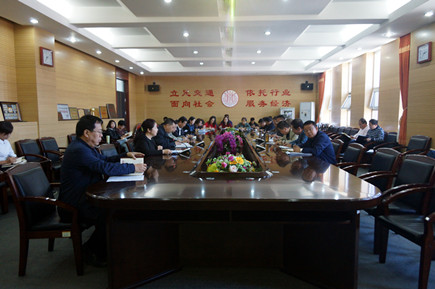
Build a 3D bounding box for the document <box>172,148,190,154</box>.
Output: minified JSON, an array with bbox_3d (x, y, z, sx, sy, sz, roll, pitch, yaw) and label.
[{"bbox_3d":[-0.558,0.105,4.973,0.290,0.040,0.270,0,5,2],"label":"document"}]

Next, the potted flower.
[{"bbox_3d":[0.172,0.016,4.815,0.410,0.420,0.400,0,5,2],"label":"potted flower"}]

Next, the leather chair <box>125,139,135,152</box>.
[{"bbox_3d":[-1.159,0.381,5.497,0.590,0.890,0.560,0,5,2],"label":"leather chair"}]

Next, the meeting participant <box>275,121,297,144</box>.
[{"bbox_3d":[1.474,0.149,6.338,0.700,1.240,0.500,0,5,2],"label":"meeting participant"}]

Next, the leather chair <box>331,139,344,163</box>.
[{"bbox_3d":[1.819,0.369,5.672,0.630,0.920,0.570,0,5,0],"label":"leather chair"}]

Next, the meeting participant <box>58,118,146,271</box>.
[{"bbox_3d":[-0.944,0.394,2.889,0.740,1.300,0.520,0,5,-3],"label":"meeting participant"}]

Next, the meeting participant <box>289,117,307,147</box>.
[{"bbox_3d":[1.467,0.199,5.609,0.700,1.270,0.500,0,5,2],"label":"meeting participant"}]

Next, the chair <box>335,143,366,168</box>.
[{"bbox_3d":[1.669,0.447,4.566,0.590,0.890,0.560,0,5,2],"label":"chair"}]

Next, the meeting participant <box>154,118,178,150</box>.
[{"bbox_3d":[-0.984,0.138,6.173,0.720,1.250,0.520,0,5,2],"label":"meeting participant"}]

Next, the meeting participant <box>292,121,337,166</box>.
[{"bbox_3d":[1.572,0.229,5.204,0.740,1.210,0.540,-1,5,-8],"label":"meeting participant"}]

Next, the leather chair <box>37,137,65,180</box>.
[{"bbox_3d":[-3.012,0.314,6.288,0.630,0.920,0.570,0,5,2],"label":"leather chair"}]

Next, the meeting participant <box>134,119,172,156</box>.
[{"bbox_3d":[-0.959,0.256,4.961,0.680,1.270,0.480,0,5,2],"label":"meeting participant"}]

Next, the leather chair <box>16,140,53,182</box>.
[{"bbox_3d":[-3.034,0.367,5.691,0.630,0.920,0.570,0,5,2],"label":"leather chair"}]

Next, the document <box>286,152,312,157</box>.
[{"bbox_3d":[1.197,0.129,4.809,0.330,0.030,0.270,0,5,2],"label":"document"}]

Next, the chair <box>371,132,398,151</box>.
[{"bbox_3d":[3.939,0.166,7.803,0.590,0.890,0.560,0,5,2],"label":"chair"}]

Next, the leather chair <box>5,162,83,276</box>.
[{"bbox_3d":[-1.355,0.604,2.862,0.590,0.890,0.560,0,5,2],"label":"leather chair"}]

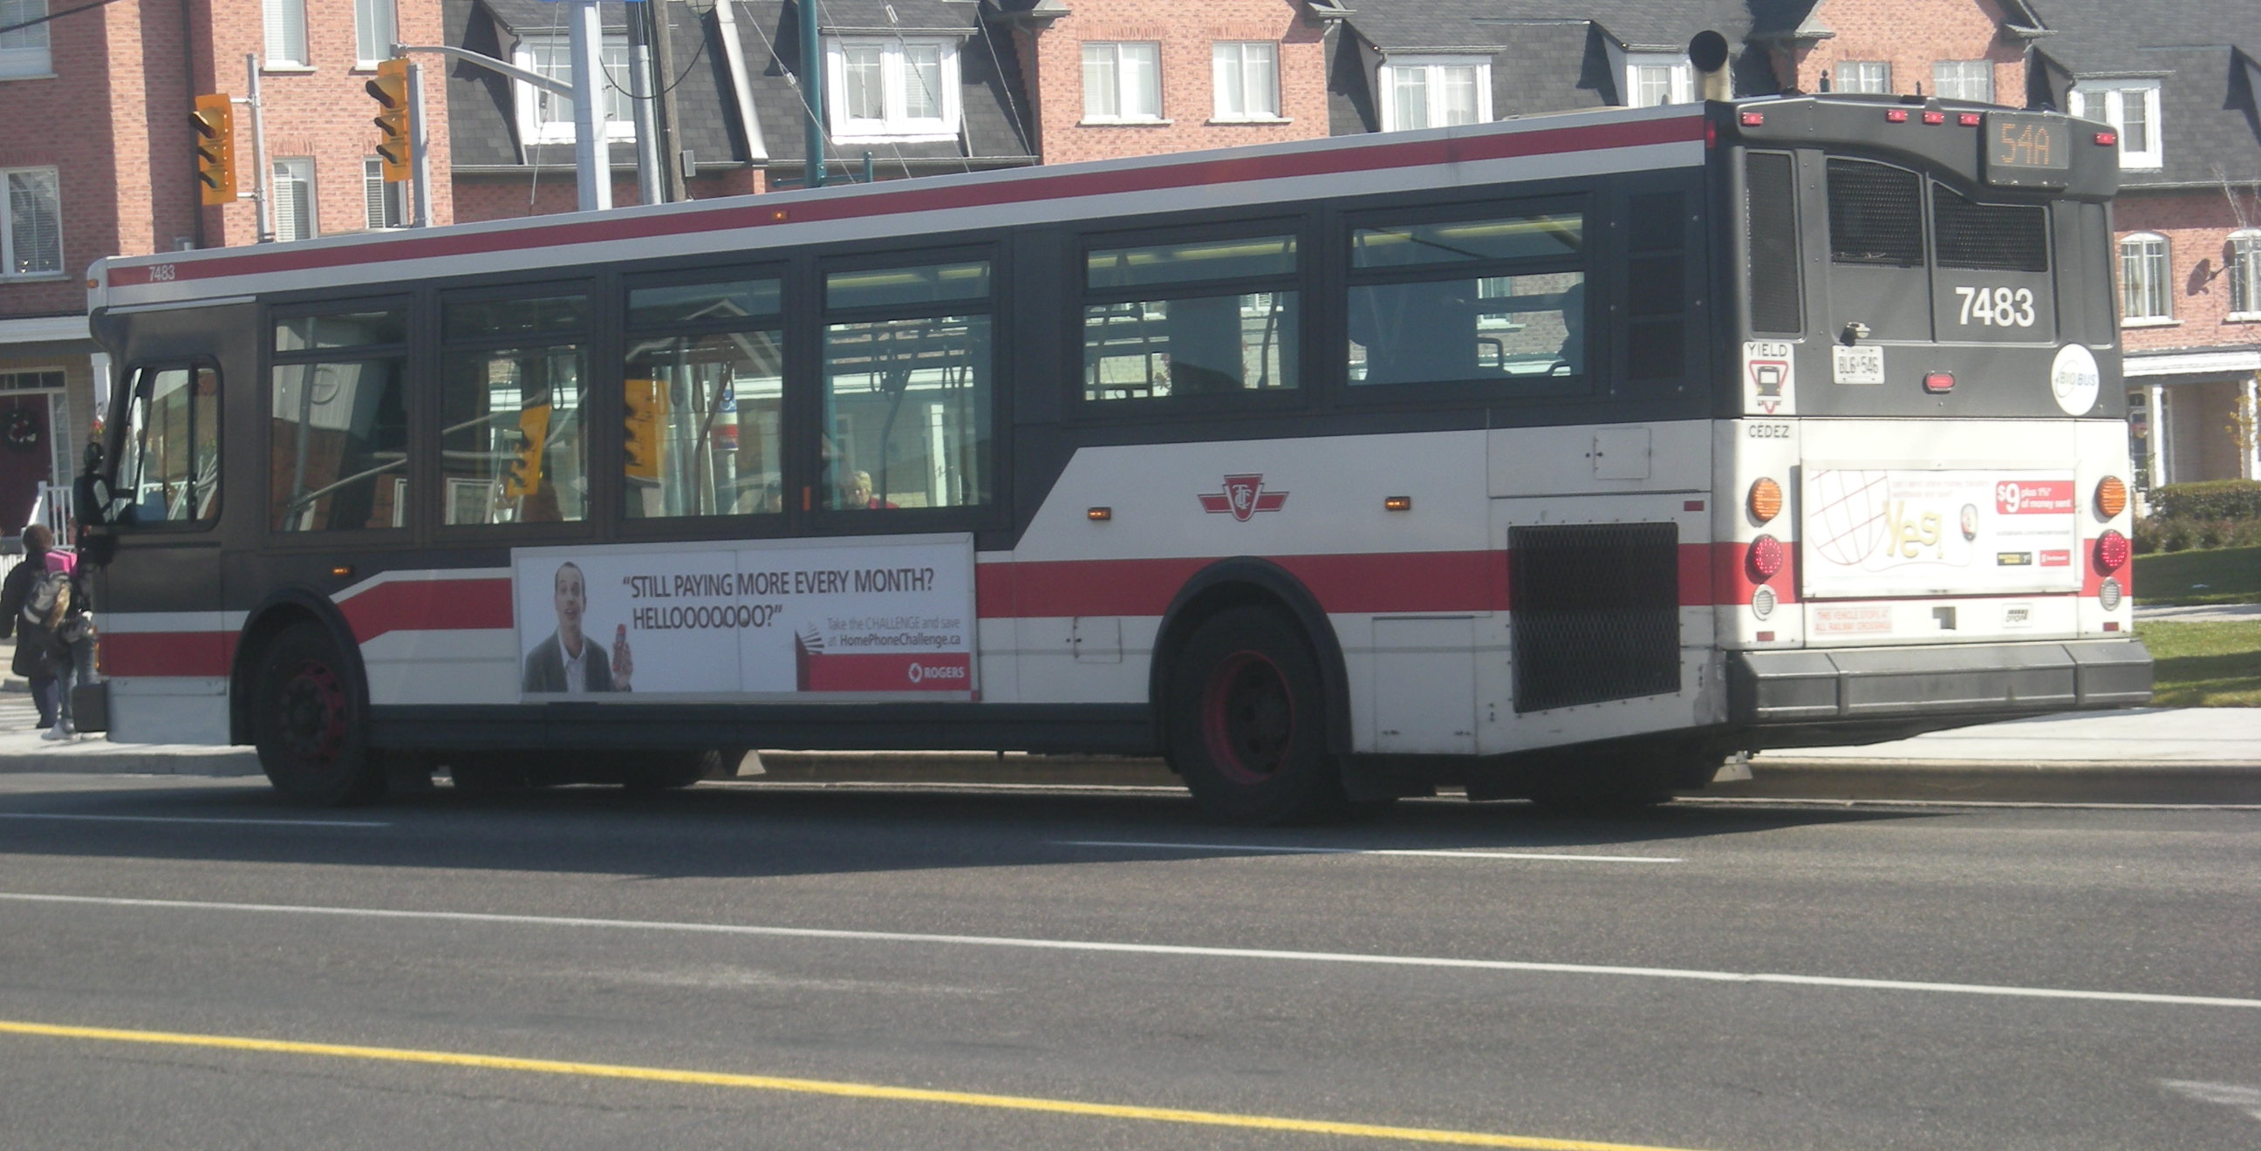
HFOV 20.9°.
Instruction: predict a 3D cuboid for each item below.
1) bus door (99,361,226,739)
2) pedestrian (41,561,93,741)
[{"bbox_3d":[-5.285,-0.132,33.581,0.090,2.040,1.220,-1,0,-43],"label":"bus door"},{"bbox_3d":[-7.655,0.540,44.200,0.400,1.310,0.380,-4,2,-43],"label":"pedestrian"}]

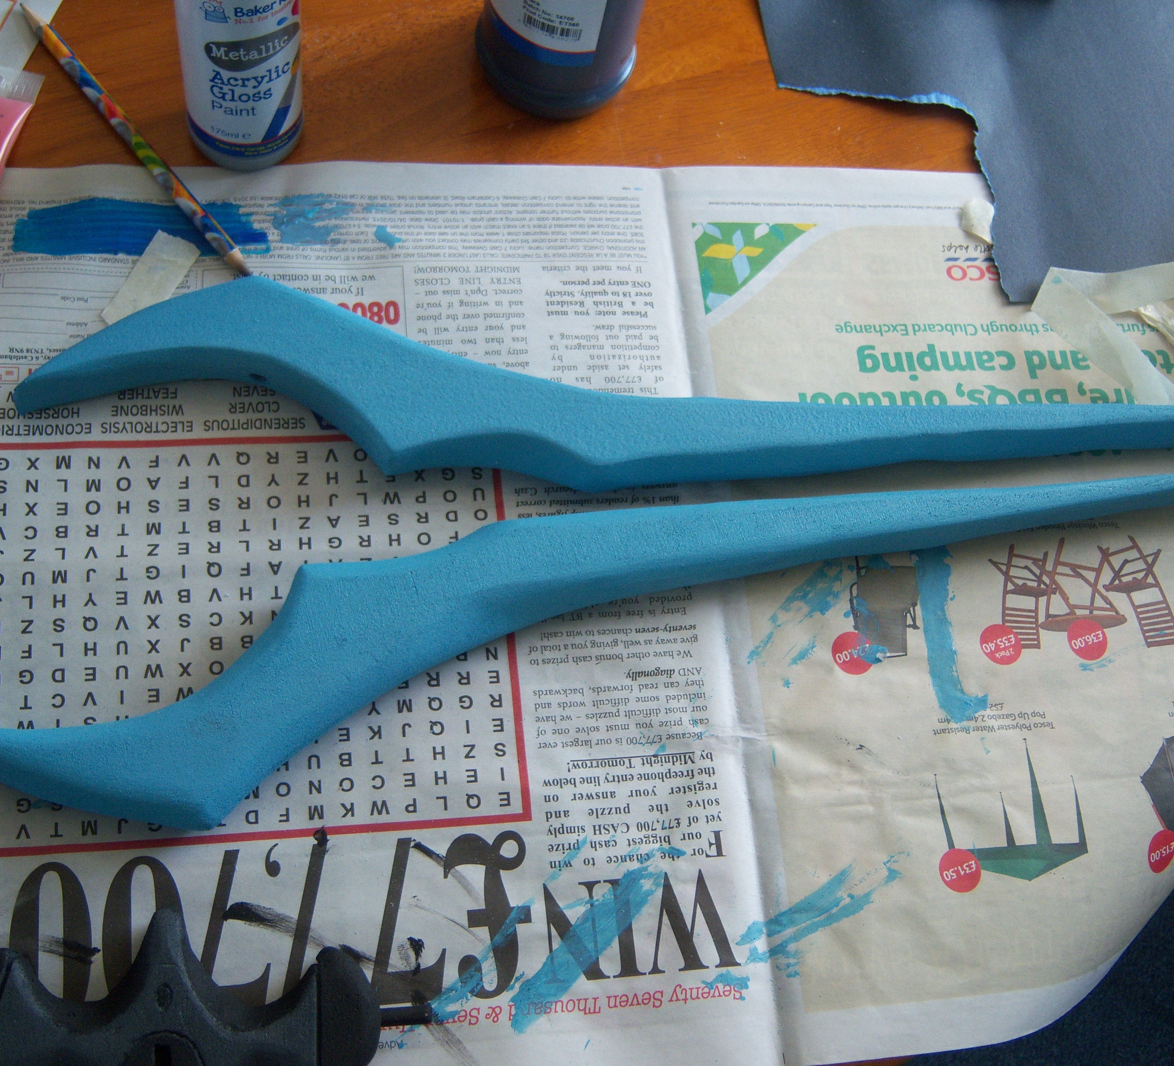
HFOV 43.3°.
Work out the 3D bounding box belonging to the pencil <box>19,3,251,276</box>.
[{"bbox_3d":[-0.184,-0.161,0.601,0.007,0.007,0.158,-37,80,-20],"label":"pencil"}]

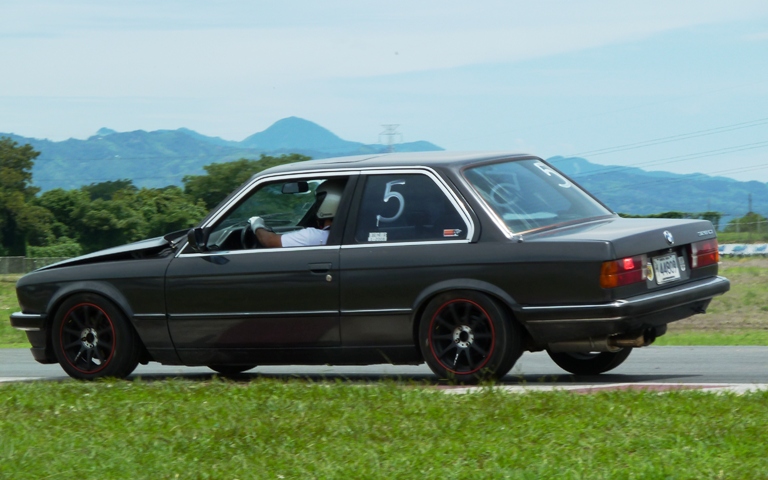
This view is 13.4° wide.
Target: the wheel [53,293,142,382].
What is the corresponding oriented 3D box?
[{"bbox_3d":[-1.719,0.588,19.560,0.575,0.575,0.205,-1,0,31],"label":"wheel"}]

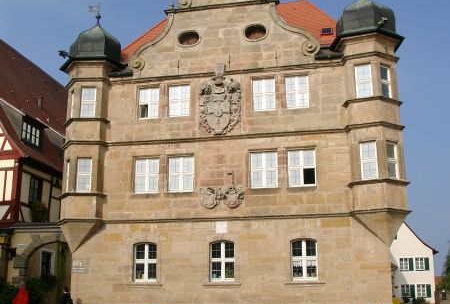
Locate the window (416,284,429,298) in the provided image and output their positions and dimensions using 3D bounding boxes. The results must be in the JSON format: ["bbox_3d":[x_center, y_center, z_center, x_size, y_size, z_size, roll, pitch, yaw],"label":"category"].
[{"bbox_3d":[19.546,13.800,58.381,0.950,1.250,0.150,-3,-15,11],"label":"window"}]

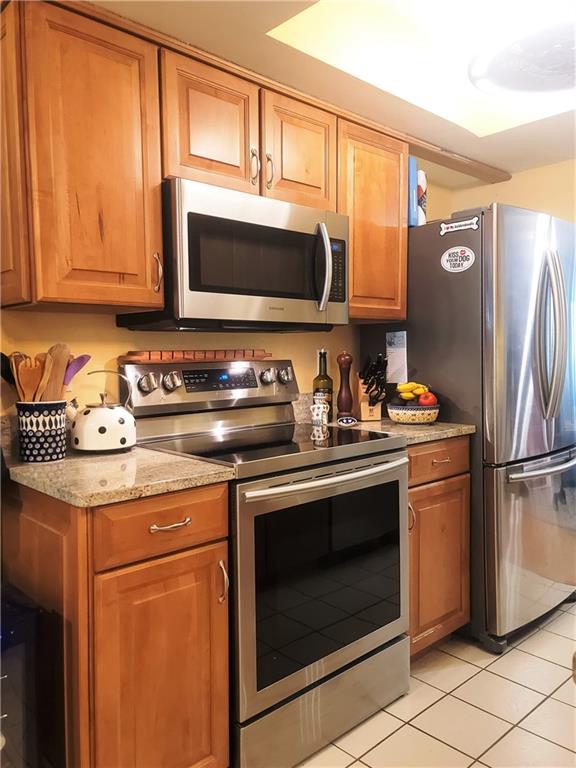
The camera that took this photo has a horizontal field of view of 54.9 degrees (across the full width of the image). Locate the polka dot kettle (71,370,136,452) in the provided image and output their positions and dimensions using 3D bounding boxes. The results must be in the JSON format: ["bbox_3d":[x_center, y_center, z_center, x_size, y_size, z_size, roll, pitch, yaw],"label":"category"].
[{"bbox_3d":[-0.613,0.087,1.806,0.229,0.248,0.208,-1,3,-10],"label":"polka dot kettle"}]

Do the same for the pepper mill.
[{"bbox_3d":[0.262,0.008,2.544,0.071,0.310,0.071,-1,3,0],"label":"pepper mill"}]

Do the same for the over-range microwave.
[{"bbox_3d":[-0.172,-0.415,2.040,0.742,0.432,0.415,-3,3,-41],"label":"over-range microwave"}]

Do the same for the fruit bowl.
[{"bbox_3d":[0.540,0.127,2.388,0.232,0.078,0.232,-1,3,0],"label":"fruit bowl"}]

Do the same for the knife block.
[{"bbox_3d":[0.381,0.052,2.534,0.096,0.219,0.137,-1,3,-4],"label":"knife block"}]

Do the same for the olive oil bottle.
[{"bbox_3d":[0.159,0.001,2.515,0.086,0.330,0.086,-1,3,0],"label":"olive oil bottle"}]

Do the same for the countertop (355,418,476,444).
[{"bbox_3d":[0.373,0.188,2.345,0.453,0.037,0.667,-3,4,-41],"label":"countertop"}]

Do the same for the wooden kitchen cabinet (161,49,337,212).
[{"bbox_3d":[-0.202,-0.833,2.029,0.743,0.382,0.349,-3,4,-41],"label":"wooden kitchen cabinet"}]

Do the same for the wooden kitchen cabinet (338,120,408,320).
[{"bbox_3d":[0.247,-0.662,2.425,0.439,0.775,0.349,-3,4,-41],"label":"wooden kitchen cabinet"}]

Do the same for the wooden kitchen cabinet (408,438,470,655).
[{"bbox_3d":[0.373,0.609,2.355,0.432,0.814,0.654,-3,4,-41],"label":"wooden kitchen cabinet"}]

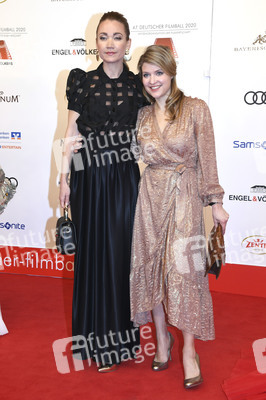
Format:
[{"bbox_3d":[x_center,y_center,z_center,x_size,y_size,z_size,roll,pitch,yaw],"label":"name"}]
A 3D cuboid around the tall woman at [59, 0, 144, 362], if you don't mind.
[{"bbox_3d":[-0.129,-0.036,3.086,0.500,1.770,0.400,1,6,0],"label":"tall woman"}]

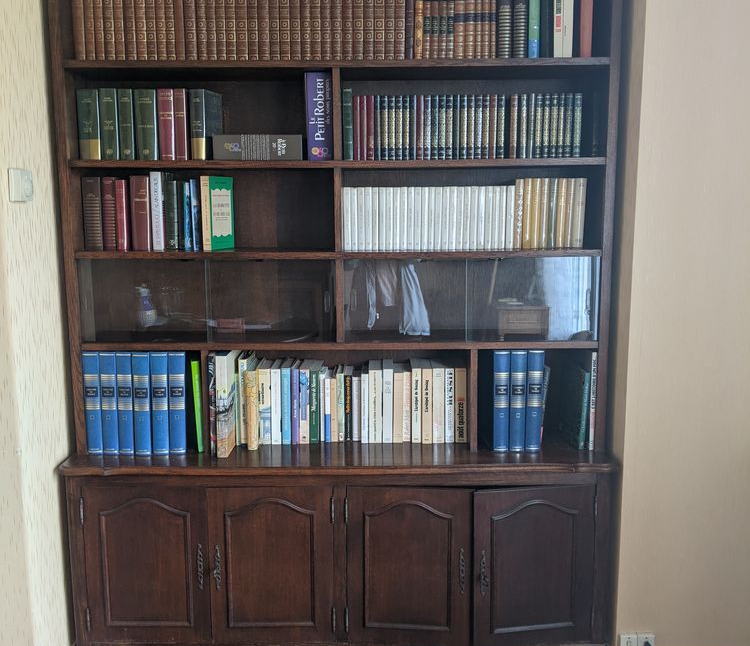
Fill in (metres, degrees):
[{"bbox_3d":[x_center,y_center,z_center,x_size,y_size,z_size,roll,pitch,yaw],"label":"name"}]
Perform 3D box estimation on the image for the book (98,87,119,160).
[{"bbox_3d":[-0.720,-0.547,2.179,0.044,0.189,0.130,0,8,0],"label":"book"}]

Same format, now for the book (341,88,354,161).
[{"bbox_3d":[-0.071,-0.533,2.131,0.024,0.183,0.120,0,8,0],"label":"book"}]

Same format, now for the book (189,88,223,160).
[{"bbox_3d":[-0.466,-0.546,2.179,0.038,0.187,0.130,1,9,11],"label":"book"}]

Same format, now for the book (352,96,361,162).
[{"bbox_3d":[-0.052,-0.565,2.288,0.019,0.183,0.120,0,9,0],"label":"book"}]

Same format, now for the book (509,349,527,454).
[{"bbox_3d":[0.388,0.199,2.218,0.041,0.284,0.205,0,9,0],"label":"book"}]

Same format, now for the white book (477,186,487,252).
[{"bbox_3d":[0.300,-0.300,2.242,0.019,0.178,0.115,0,8,0],"label":"white book"}]

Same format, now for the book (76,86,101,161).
[{"bbox_3d":[-0.775,-0.546,2.180,0.056,0.187,0.130,0,8,0],"label":"book"}]

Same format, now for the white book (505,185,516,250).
[{"bbox_3d":[0.365,-0.290,2.161,0.019,0.172,0.112,0,8,0],"label":"white book"}]

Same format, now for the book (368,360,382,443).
[{"bbox_3d":[0.002,0.228,2.279,0.036,0.212,0.142,0,9,0],"label":"book"}]

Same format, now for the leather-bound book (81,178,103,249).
[{"bbox_3d":[-0.749,-0.297,2.132,0.053,0.193,0.130,0,9,0],"label":"leather-bound book"}]

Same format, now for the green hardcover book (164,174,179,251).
[{"bbox_3d":[-0.536,-0.292,2.122,0.030,0.187,0.125,0,9,0],"label":"green hardcover book"}]

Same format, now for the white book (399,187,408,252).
[{"bbox_3d":[0.082,-0.298,2.242,0.019,0.179,0.115,0,8,0],"label":"white book"}]

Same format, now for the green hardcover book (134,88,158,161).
[{"bbox_3d":[-0.619,-0.546,2.180,0.056,0.187,0.130,0,8,0],"label":"green hardcover book"}]

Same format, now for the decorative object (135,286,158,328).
[{"bbox_3d":[-0.703,-0.051,2.401,0.064,0.135,0.070,0,9,0],"label":"decorative object"}]

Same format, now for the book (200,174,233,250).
[{"bbox_3d":[-0.464,-0.322,2.308,0.028,0.215,0.135,3,9,18],"label":"book"}]

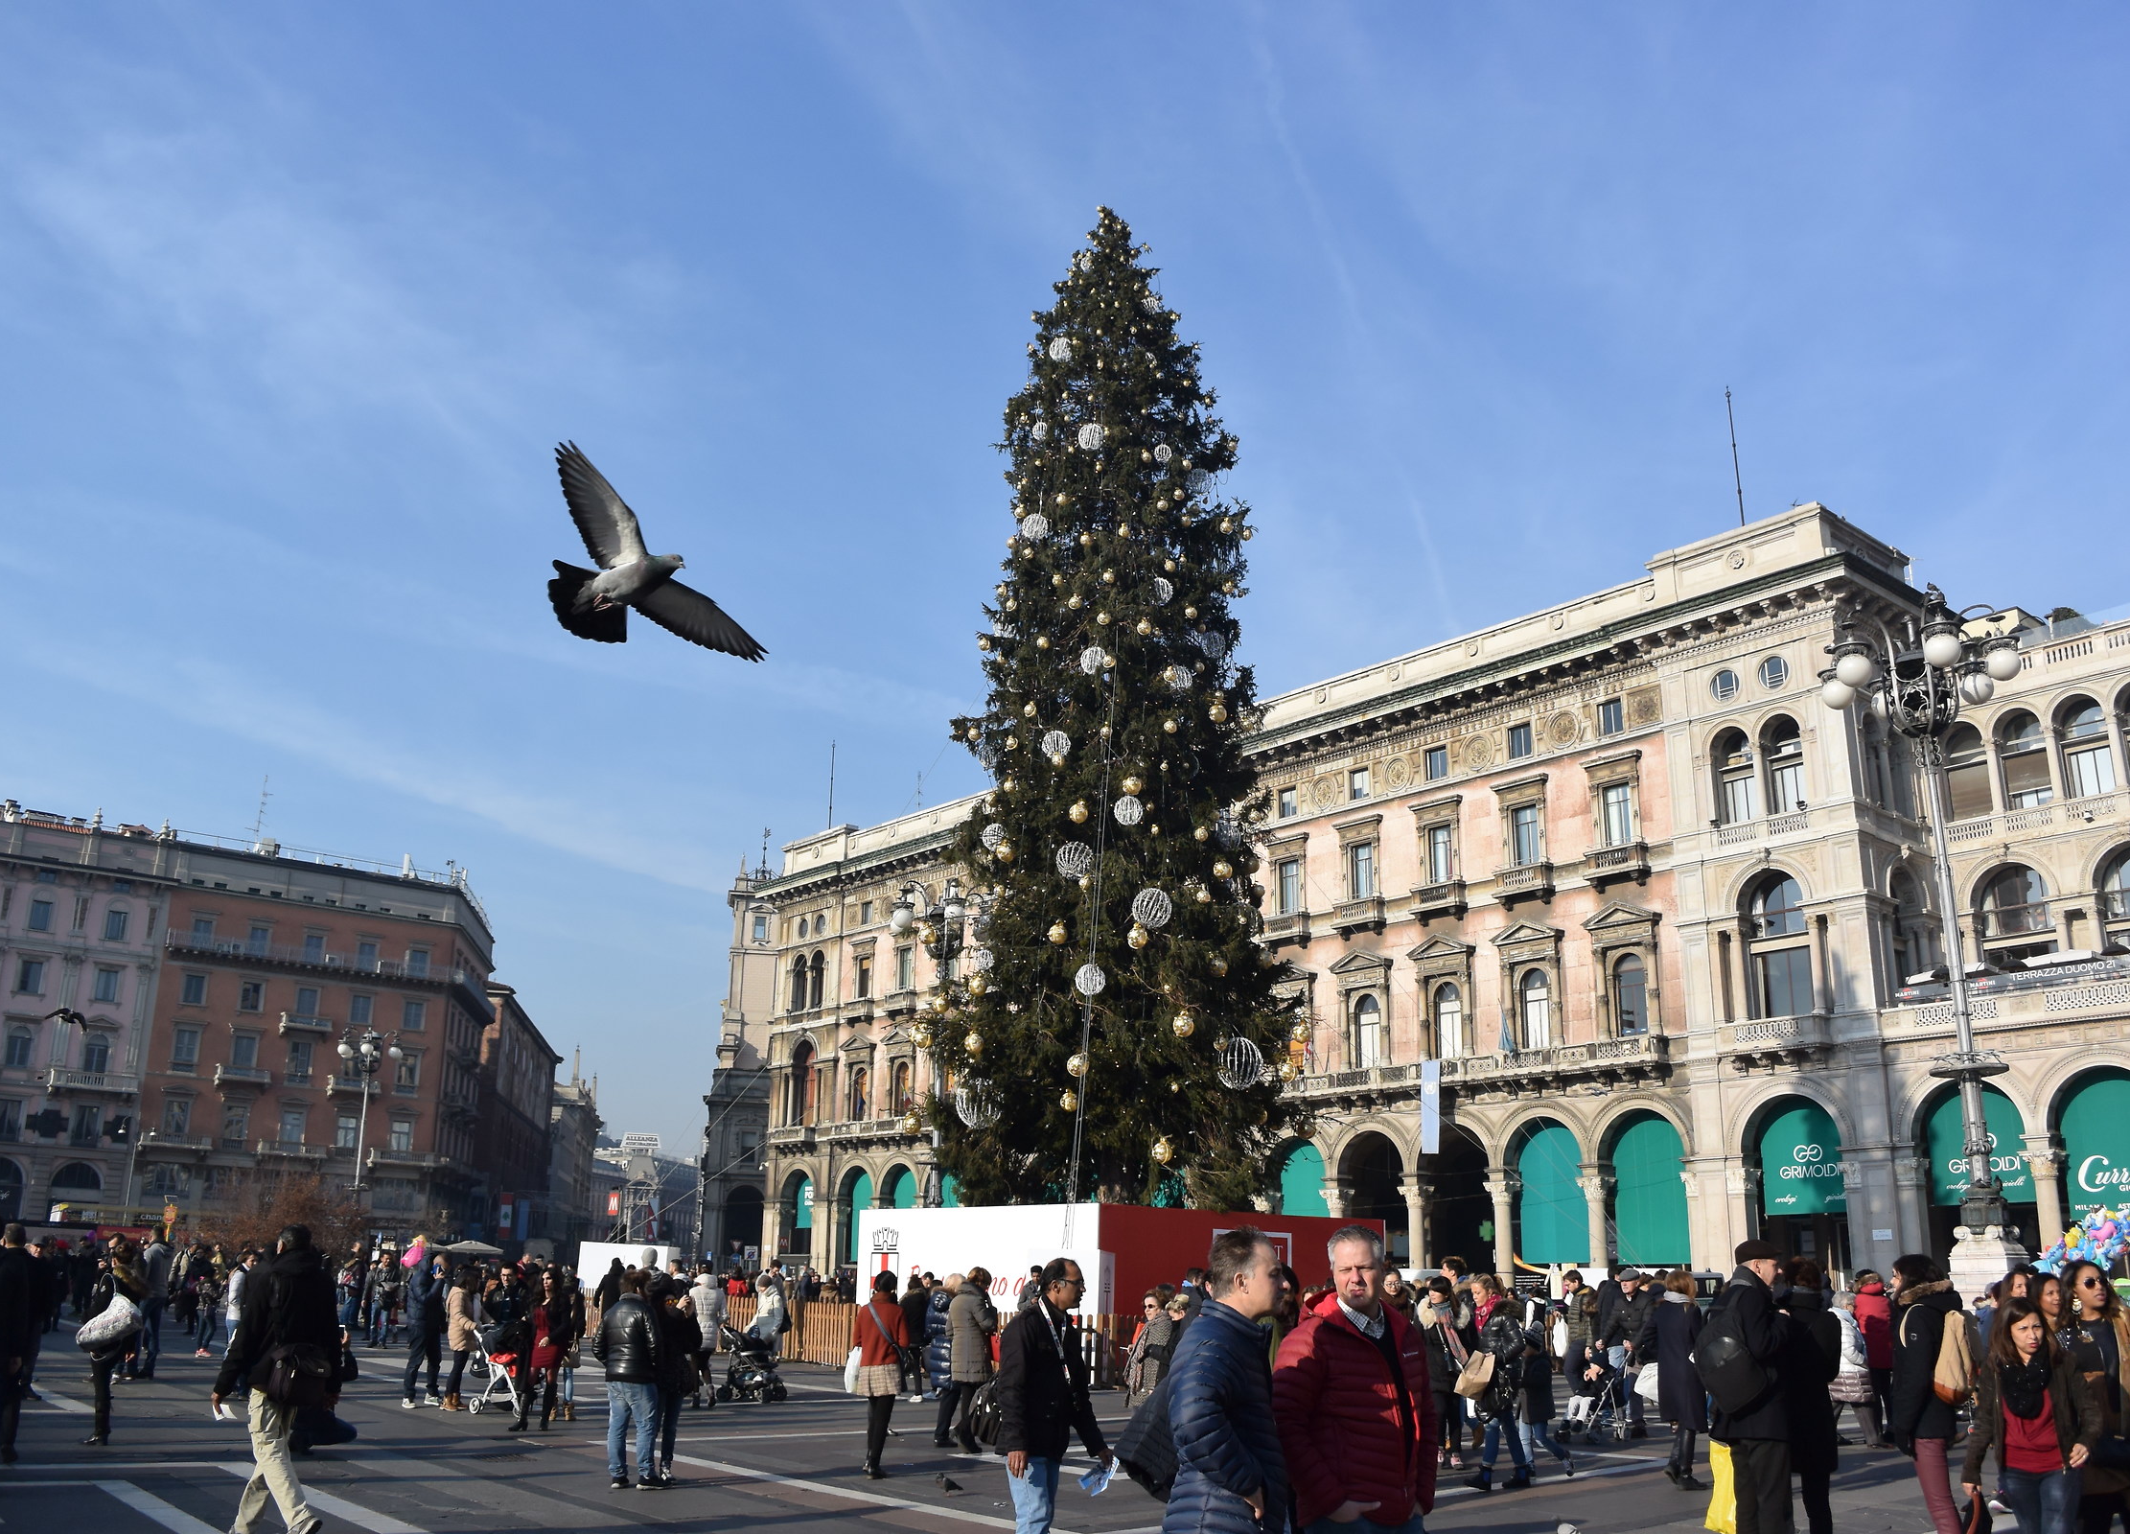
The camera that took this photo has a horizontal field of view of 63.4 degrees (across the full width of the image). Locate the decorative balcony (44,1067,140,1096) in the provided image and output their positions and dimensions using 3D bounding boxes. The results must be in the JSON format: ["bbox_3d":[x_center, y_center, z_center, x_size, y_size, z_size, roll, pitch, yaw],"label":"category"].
[{"bbox_3d":[-58.568,19.115,104.100,4.555,1.250,1.100,14,-21,-38],"label":"decorative balcony"}]

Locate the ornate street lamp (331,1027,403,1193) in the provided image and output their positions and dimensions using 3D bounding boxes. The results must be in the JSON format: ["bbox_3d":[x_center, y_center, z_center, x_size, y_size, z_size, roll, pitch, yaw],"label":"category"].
[{"bbox_3d":[-36.363,20.050,88.575,3.500,13.100,3.500,14,-21,-38],"label":"ornate street lamp"}]

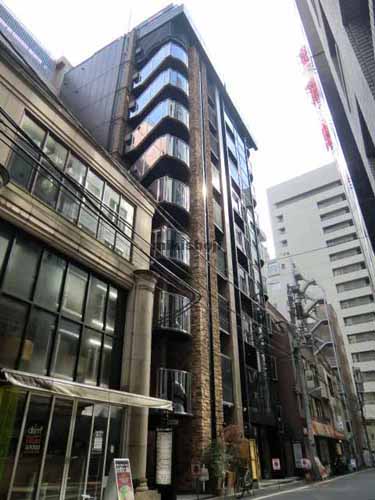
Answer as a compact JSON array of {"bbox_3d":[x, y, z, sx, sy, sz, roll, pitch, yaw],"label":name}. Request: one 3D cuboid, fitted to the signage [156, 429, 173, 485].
[{"bbox_3d":[-0.740,6.575,11.078,0.560,1.530,0.200,-16,-33,26],"label":"signage"}]

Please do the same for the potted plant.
[{"bbox_3d":[0.971,7.484,12.045,0.800,1.650,0.800,0,-29,0],"label":"potted plant"}]

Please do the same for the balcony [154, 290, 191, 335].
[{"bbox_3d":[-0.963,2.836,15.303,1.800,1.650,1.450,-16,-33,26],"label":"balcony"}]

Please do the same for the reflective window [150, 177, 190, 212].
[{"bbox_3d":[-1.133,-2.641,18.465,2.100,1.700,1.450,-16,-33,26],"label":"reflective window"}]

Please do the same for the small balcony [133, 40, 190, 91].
[{"bbox_3d":[-2.102,-13.246,24.945,4.100,1.550,1.450,-21,-35,31],"label":"small balcony"}]

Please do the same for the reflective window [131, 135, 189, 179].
[{"bbox_3d":[-1.961,-5.253,20.522,3.800,1.600,1.450,-21,-36,31],"label":"reflective window"}]

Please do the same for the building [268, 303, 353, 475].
[{"bbox_3d":[7.341,13.383,33.327,9.000,12.800,21.000,-16,-33,26],"label":"building"}]

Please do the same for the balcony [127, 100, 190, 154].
[{"bbox_3d":[-2.270,-7.885,22.359,4.500,1.650,1.500,-21,-36,31],"label":"balcony"}]

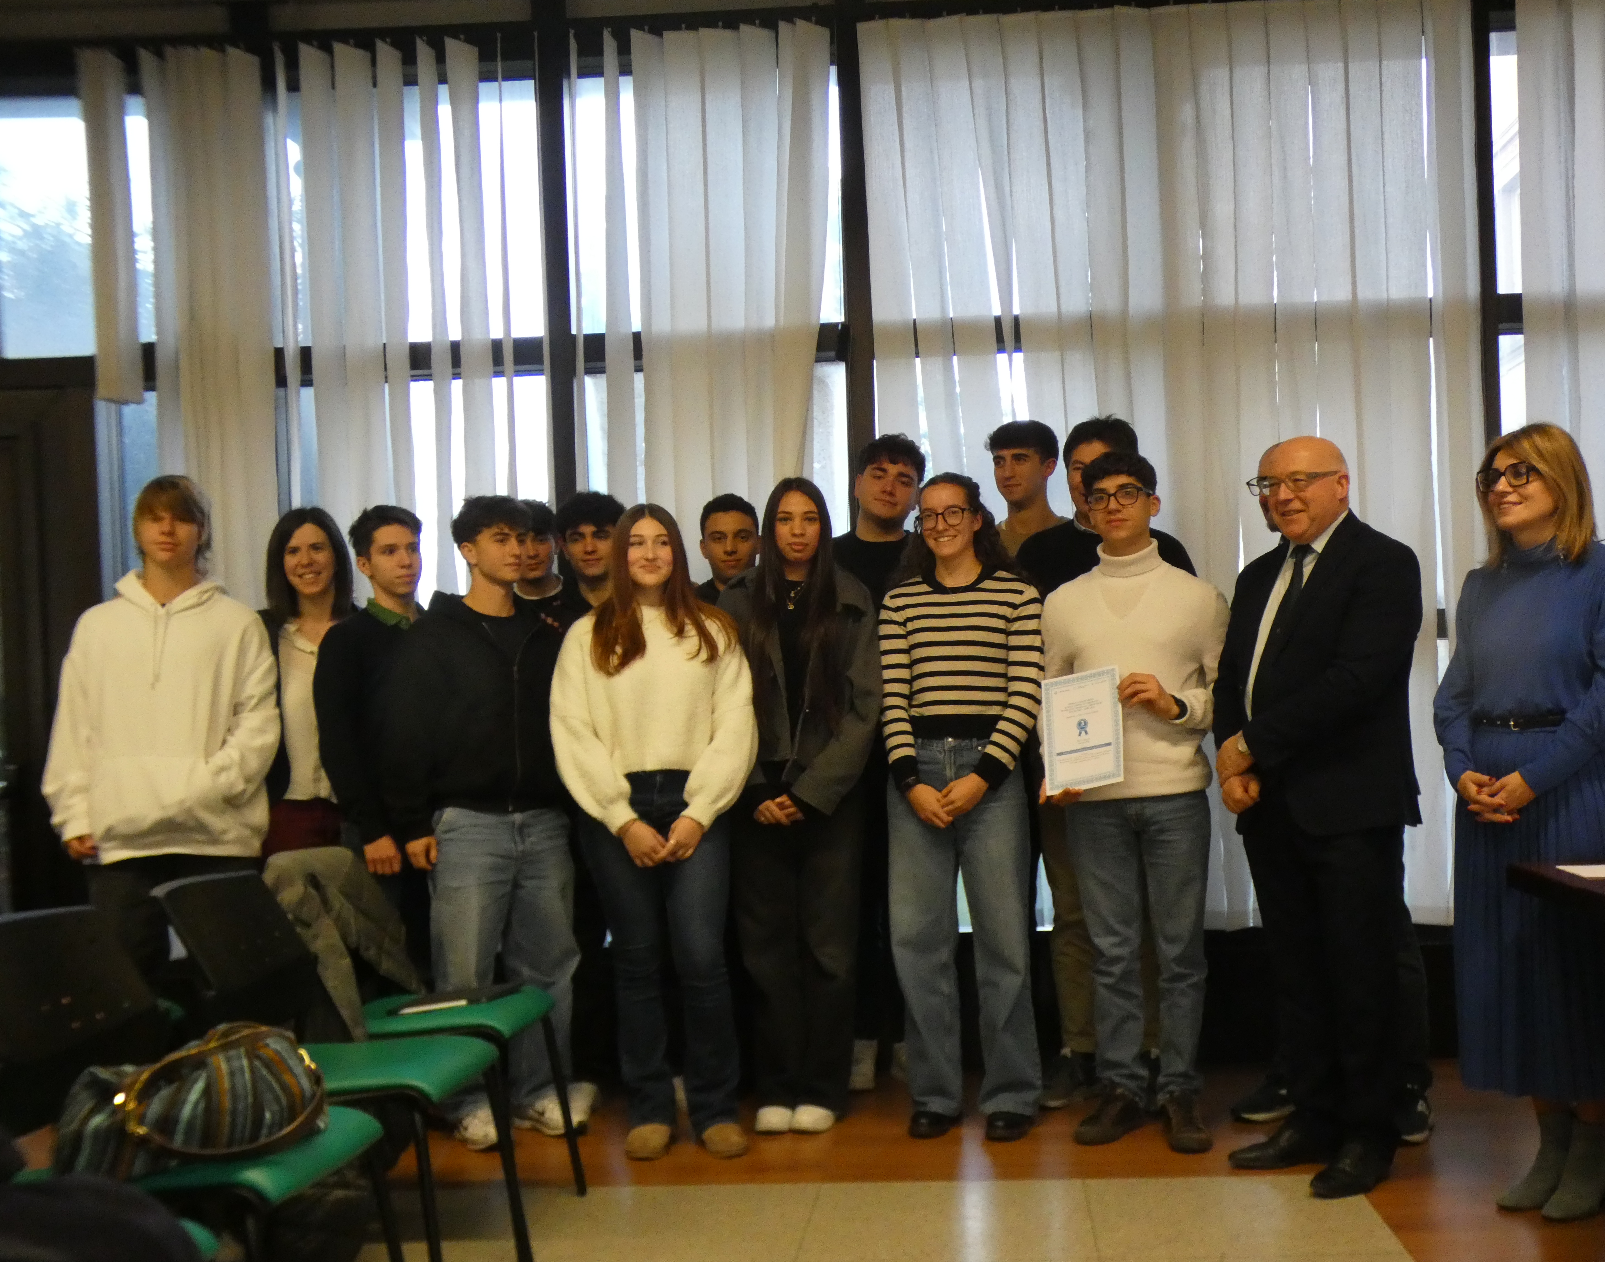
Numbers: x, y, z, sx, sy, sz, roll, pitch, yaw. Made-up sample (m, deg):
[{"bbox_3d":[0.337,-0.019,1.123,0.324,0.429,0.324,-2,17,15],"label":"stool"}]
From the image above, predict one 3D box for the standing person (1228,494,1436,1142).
[{"bbox_3d":[1.338,0.391,4.493,0.520,1.752,0.360,-3,-1,33],"label":"standing person"}]

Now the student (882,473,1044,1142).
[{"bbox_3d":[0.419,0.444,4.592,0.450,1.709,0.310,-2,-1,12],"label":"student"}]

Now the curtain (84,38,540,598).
[{"bbox_3d":[-1.476,-0.430,5.420,1.413,2.794,0.130,-2,-1,3],"label":"curtain"}]

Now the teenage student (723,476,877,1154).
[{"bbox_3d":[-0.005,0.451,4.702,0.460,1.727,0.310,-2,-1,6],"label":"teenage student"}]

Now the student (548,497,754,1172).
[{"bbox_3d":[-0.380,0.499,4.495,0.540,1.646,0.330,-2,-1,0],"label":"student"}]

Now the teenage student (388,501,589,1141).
[{"bbox_3d":[-0.834,0.489,4.694,0.540,1.703,0.340,-1,-1,-20],"label":"teenage student"}]

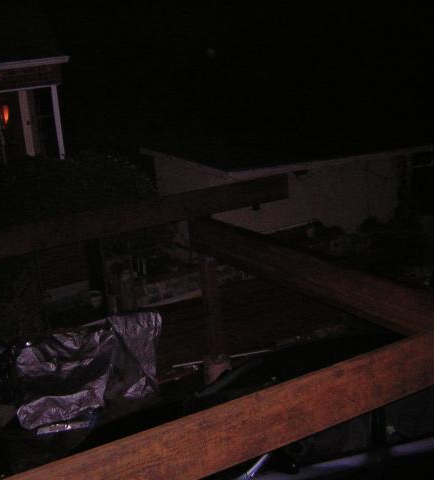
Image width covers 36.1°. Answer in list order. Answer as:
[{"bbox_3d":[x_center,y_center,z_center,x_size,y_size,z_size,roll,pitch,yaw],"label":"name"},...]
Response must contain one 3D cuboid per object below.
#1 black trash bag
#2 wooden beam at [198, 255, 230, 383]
[{"bbox_3d":[-1.593,1.509,8.174,1.600,0.870,0.620,-13,18,-27],"label":"black trash bag"},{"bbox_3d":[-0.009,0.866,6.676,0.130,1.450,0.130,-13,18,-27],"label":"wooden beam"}]

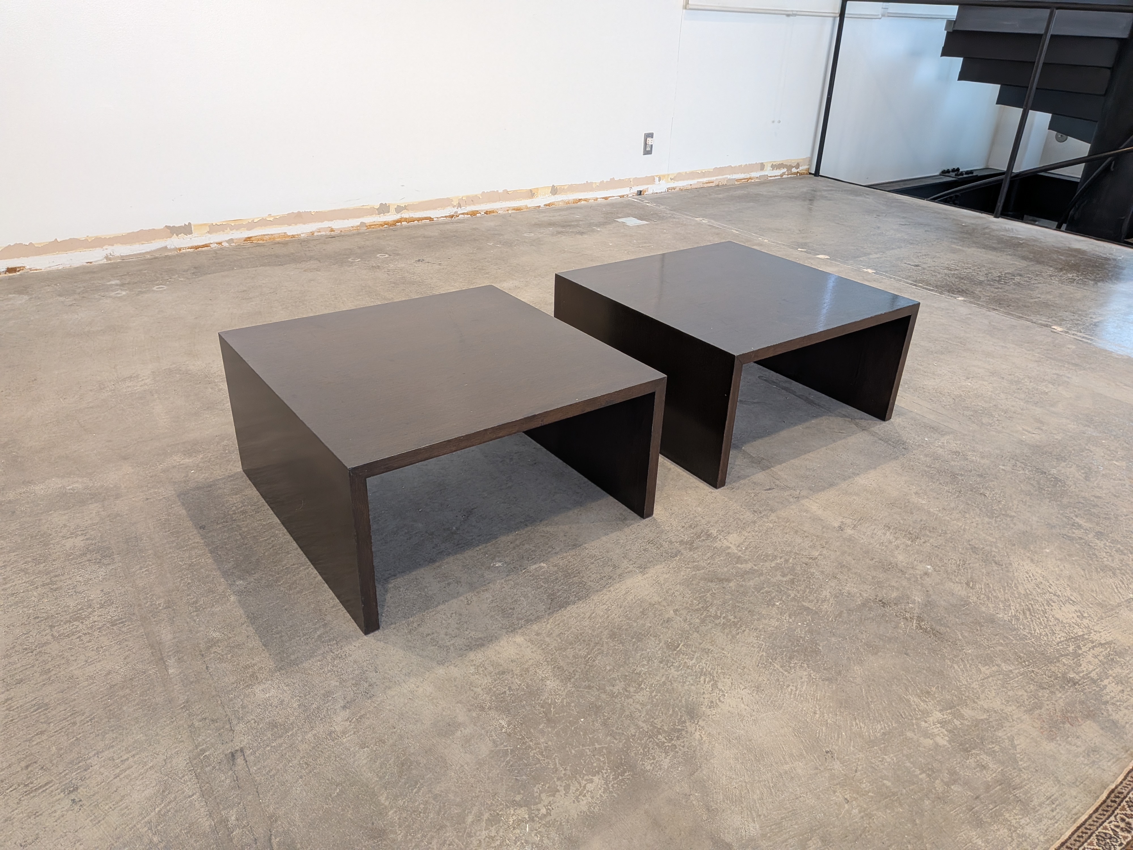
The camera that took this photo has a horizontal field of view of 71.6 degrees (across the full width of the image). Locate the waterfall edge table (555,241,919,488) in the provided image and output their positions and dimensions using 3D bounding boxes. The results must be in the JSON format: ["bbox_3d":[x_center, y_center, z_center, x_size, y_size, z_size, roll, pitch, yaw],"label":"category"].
[{"bbox_3d":[0.403,-0.198,1.999,0.622,0.311,0.620,-17,33,-32],"label":"waterfall edge table"}]

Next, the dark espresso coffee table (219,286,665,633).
[{"bbox_3d":[-0.251,0.001,1.568,0.622,0.311,0.620,-18,34,-33],"label":"dark espresso coffee table"}]

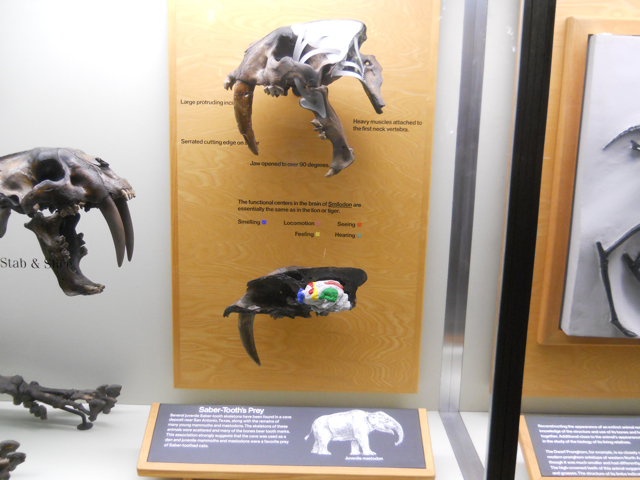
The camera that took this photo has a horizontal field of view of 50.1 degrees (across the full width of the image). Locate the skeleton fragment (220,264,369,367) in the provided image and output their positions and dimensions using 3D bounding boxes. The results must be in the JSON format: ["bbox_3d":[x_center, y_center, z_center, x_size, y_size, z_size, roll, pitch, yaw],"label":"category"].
[{"bbox_3d":[-0.056,0.167,1.583,0.322,0.232,0.110,2,11,0],"label":"skeleton fragment"}]

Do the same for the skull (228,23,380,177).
[{"bbox_3d":[-0.032,-0.292,1.431,0.332,0.317,0.190,2,11,0],"label":"skull"}]

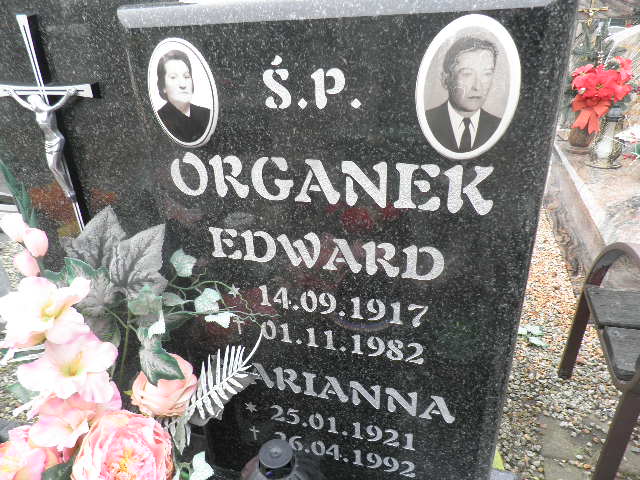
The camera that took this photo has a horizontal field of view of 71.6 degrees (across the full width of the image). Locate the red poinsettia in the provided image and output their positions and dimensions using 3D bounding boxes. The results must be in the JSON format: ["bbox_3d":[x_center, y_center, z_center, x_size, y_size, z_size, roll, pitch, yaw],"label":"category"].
[{"bbox_3d":[1.649,-0.844,2.590,0.310,0.400,0.270,6,28,18],"label":"red poinsettia"}]

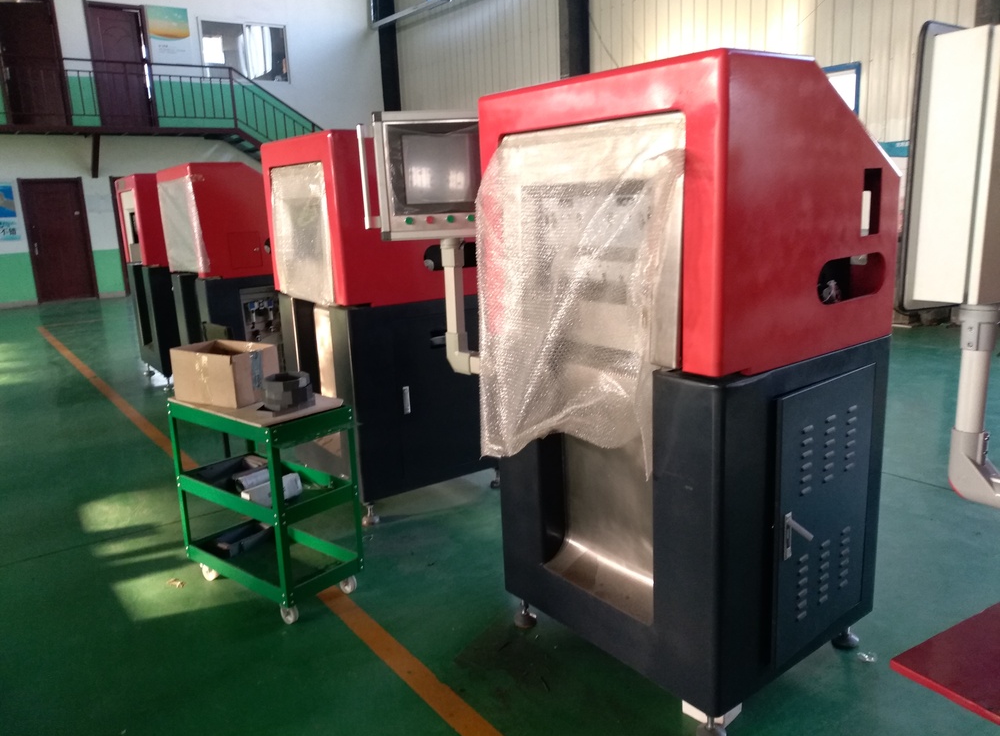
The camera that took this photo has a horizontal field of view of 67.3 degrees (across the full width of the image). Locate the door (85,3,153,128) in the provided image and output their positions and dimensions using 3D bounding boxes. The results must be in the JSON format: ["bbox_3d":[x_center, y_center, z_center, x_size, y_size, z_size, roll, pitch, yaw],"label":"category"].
[{"bbox_3d":[-6.666,-5.316,13.276,0.945,2.107,0.098,-11,15,-34],"label":"door"}]

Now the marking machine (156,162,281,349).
[{"bbox_3d":[-1.858,-0.588,5.520,0.833,1.720,0.888,-11,15,-35],"label":"marking machine"}]

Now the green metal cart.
[{"bbox_3d":[-0.916,0.497,2.933,0.682,0.761,0.337,8,16,38],"label":"green metal cart"}]

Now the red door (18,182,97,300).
[{"bbox_3d":[-7.689,-2.219,13.132,0.955,2.128,0.098,-11,15,-34],"label":"red door"}]

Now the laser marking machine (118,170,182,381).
[{"bbox_3d":[-2.785,-0.825,6.732,0.833,1.724,0.889,-11,15,-34],"label":"laser marking machine"}]

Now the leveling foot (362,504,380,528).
[{"bbox_3d":[-0.583,0.657,3.382,0.080,0.094,0.080,-3,13,1],"label":"leveling foot"}]

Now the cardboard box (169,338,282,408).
[{"bbox_3d":[-1.064,0.018,2.923,0.346,0.198,0.219,5,15,30],"label":"cardboard box"}]

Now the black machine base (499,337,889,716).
[{"bbox_3d":[0.590,0.343,2.439,0.811,0.904,0.888,-11,16,-35],"label":"black machine base"}]

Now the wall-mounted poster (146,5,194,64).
[{"bbox_3d":[-5.979,-6.015,13.642,0.703,1.000,0.020,-11,15,-34],"label":"wall-mounted poster"}]

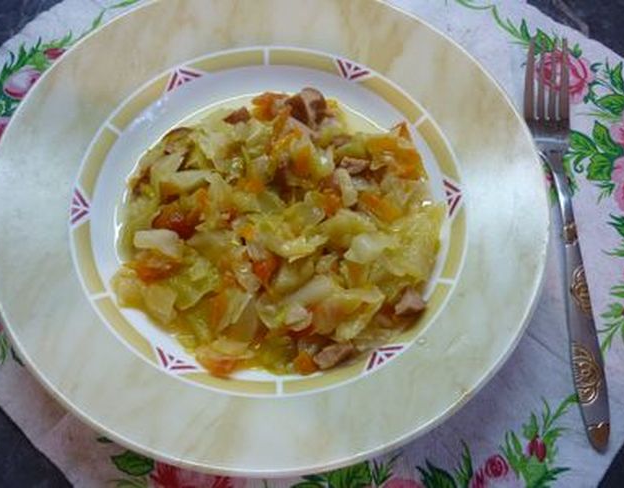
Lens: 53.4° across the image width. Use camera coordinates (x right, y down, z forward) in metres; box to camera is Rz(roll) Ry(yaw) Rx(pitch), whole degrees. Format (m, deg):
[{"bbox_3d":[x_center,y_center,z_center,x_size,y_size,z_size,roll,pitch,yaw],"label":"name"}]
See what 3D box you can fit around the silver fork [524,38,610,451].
[{"bbox_3d":[0.117,-0.010,0.281,0.024,0.018,0.198,2,66,-1],"label":"silver fork"}]

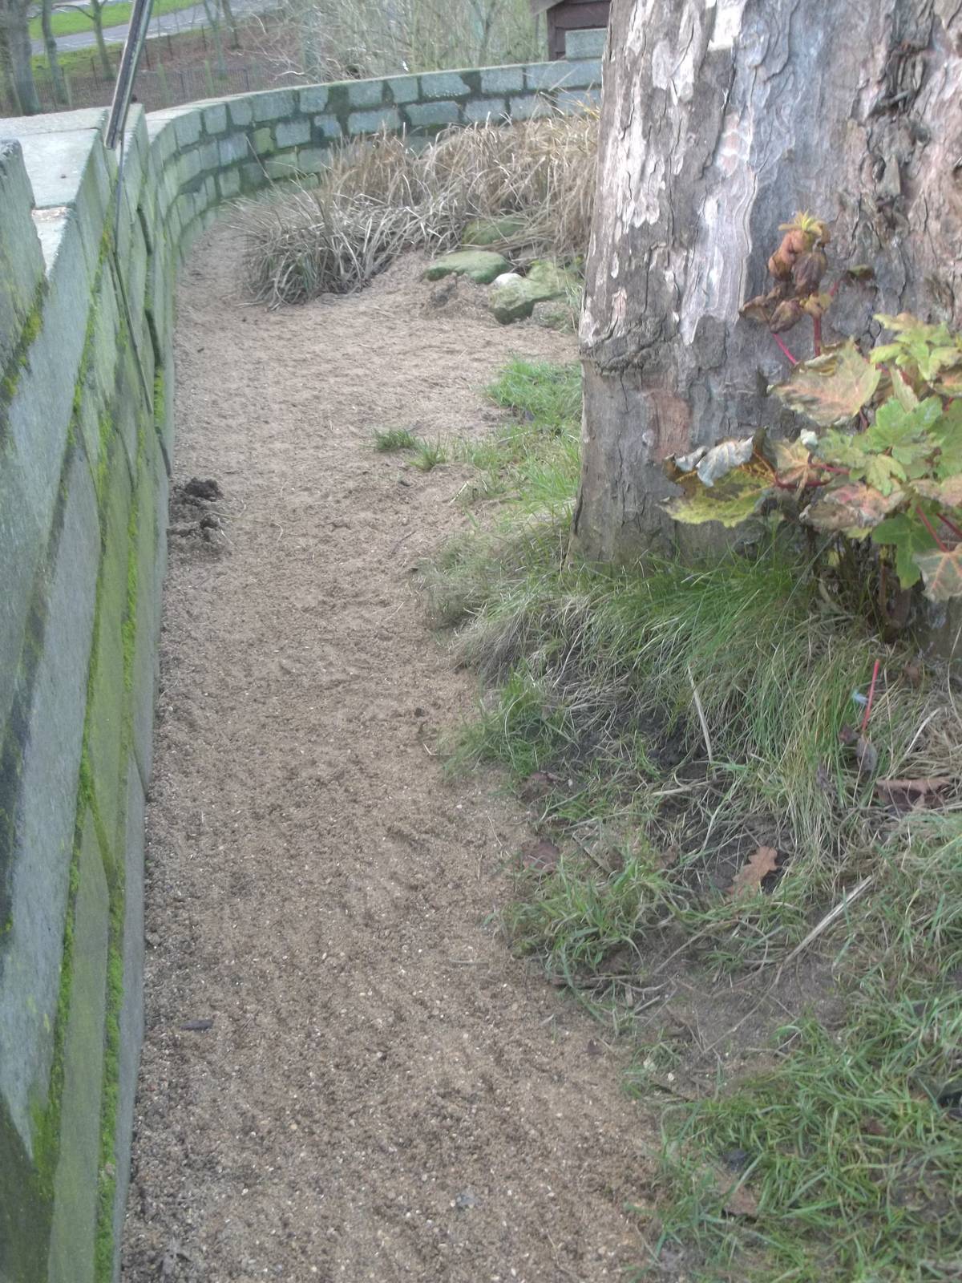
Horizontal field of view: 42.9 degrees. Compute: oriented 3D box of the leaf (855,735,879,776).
[{"bbox_3d":[0.668,0.198,2.120,0.045,0.060,0.040,-3,30,0],"label":"leaf"}]

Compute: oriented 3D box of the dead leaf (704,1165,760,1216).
[{"bbox_3d":[0.312,0.683,1.520,0.060,0.020,0.085,-24,36,-32],"label":"dead leaf"}]

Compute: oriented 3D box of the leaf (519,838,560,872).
[{"bbox_3d":[0.102,0.369,2.110,0.070,0.025,0.070,-3,30,0],"label":"leaf"}]

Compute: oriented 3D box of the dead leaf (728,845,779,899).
[{"bbox_3d":[0.446,0.377,2.000,0.070,0.025,0.120,23,39,37],"label":"dead leaf"}]

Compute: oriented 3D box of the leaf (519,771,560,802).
[{"bbox_3d":[0.108,0.267,2.250,0.075,0.035,0.065,-3,30,0],"label":"leaf"}]

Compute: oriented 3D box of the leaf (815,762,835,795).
[{"bbox_3d":[0.593,0.237,2.110,0.035,0.045,0.050,-3,30,0],"label":"leaf"}]

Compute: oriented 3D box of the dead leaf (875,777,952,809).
[{"bbox_3d":[0.728,0.256,2.060,0.130,0.045,0.060,-3,30,0],"label":"dead leaf"}]

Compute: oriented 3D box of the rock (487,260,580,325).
[{"bbox_3d":[0.232,-1.487,5.200,0.390,0.220,0.300,7,31,17],"label":"rock"}]

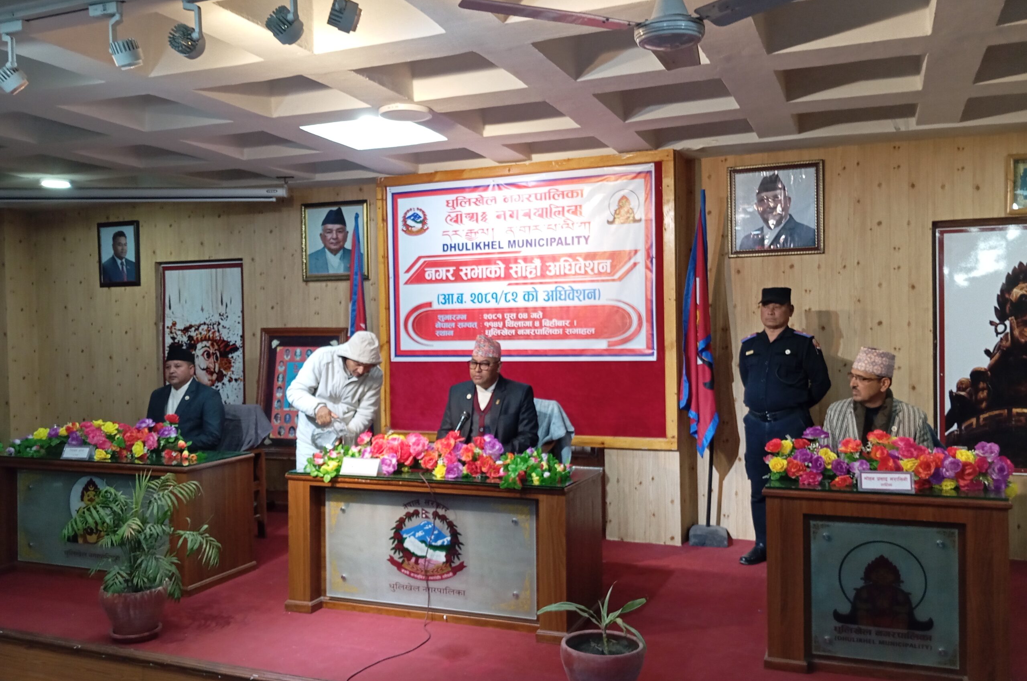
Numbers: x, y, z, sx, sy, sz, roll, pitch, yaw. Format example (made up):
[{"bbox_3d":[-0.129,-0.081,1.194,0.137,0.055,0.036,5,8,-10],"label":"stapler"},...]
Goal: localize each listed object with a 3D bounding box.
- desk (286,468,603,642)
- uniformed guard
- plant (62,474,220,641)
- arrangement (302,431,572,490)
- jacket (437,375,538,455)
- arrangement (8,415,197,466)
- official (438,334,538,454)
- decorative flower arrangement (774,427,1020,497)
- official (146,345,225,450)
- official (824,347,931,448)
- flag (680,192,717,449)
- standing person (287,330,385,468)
[{"bbox_3d":[-0.369,1.062,4.411,1.568,0.735,0.617,-1,0,22],"label":"desk"},{"bbox_3d":[1.722,0.528,5.321,0.549,1.735,0.372,-1,0,30],"label":"uniformed guard"},{"bbox_3d":[-1.830,1.051,4.087,0.764,0.794,0.666,-1,0,-24],"label":"plant"},{"bbox_3d":[-0.414,0.590,4.241,1.460,0.210,0.260,-1,0,20],"label":"arrangement"},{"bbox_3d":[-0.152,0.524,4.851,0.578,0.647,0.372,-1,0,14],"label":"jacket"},{"bbox_3d":[-2.612,0.614,5.233,1.421,0.245,0.284,-1,0,22],"label":"arrangement"},{"bbox_3d":[-0.174,0.692,4.739,0.600,1.450,0.720,-1,0,20],"label":"official"},{"bbox_3d":[1.563,0.521,3.518,0.950,0.230,0.270,-1,0,20],"label":"decorative flower arrangement"},{"bbox_3d":[-2.252,0.738,5.520,0.570,1.420,0.720,-1,0,20],"label":"official"},{"bbox_3d":[1.771,0.708,4.029,0.560,1.360,0.720,-1,0,27],"label":"official"},{"bbox_3d":[1.271,-0.133,5.650,0.250,1.780,0.200,-1,0,20],"label":"flag"},{"bbox_3d":[-1.164,0.692,5.234,0.580,1.480,0.580,-1,0,-35],"label":"standing person"}]

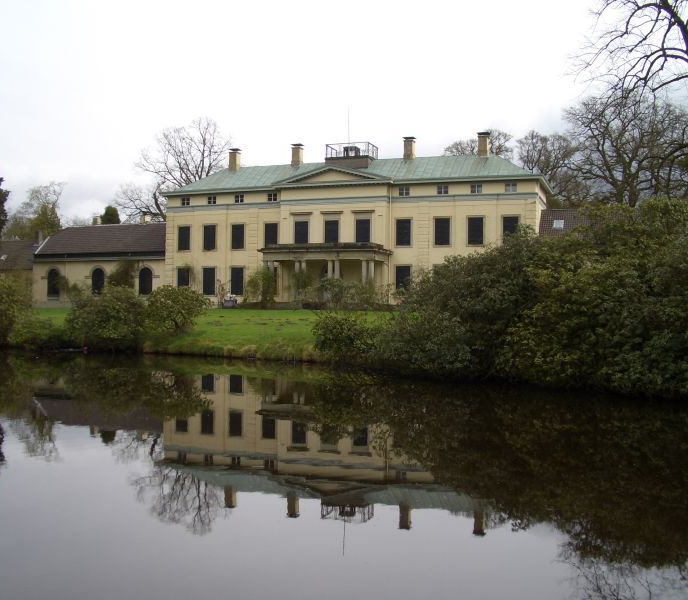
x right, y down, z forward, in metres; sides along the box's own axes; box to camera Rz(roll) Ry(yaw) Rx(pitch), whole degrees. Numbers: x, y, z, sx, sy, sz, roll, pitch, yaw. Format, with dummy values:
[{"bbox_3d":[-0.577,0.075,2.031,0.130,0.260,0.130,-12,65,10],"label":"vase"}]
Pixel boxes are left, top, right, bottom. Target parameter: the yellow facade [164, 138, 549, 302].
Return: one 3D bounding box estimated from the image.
[{"bbox_3d":[-0.036,-7.399,78.153,38.056,16.330,10.295,0,-1,21],"label":"yellow facade"}]

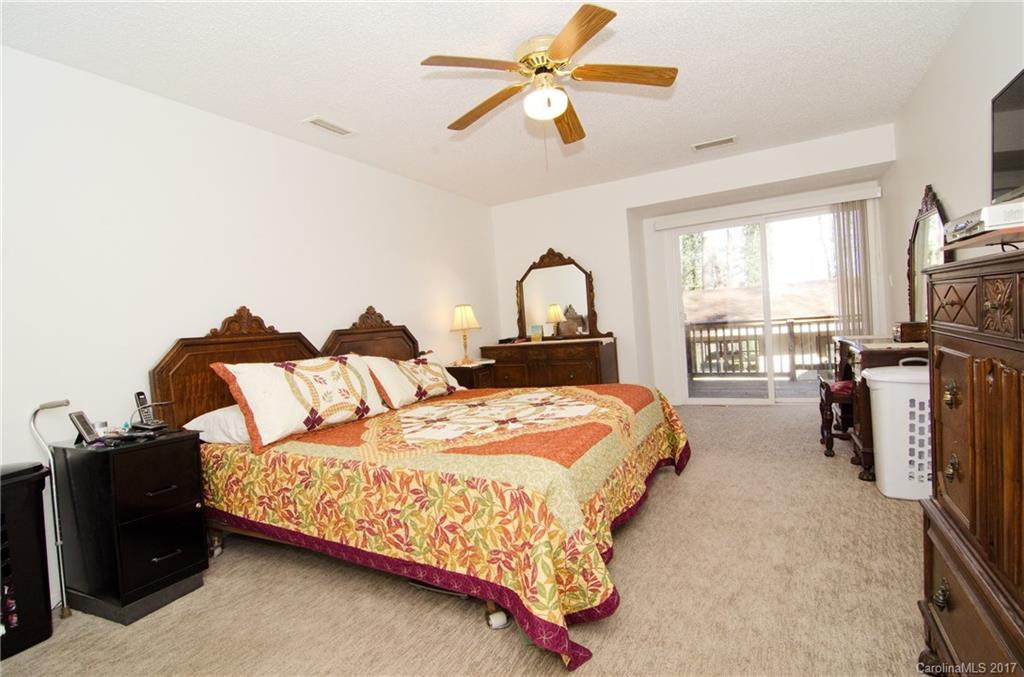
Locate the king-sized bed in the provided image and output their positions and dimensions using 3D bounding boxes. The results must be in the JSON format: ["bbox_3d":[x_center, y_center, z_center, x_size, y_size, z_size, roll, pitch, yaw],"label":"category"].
[{"bbox_3d":[-0.355,0.393,2.664,2.200,1.310,2.060,-2,3,30],"label":"king-sized bed"}]

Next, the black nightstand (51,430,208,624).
[{"bbox_3d":[-1.693,0.808,2.059,0.455,0.730,0.345,-2,3,30],"label":"black nightstand"}]

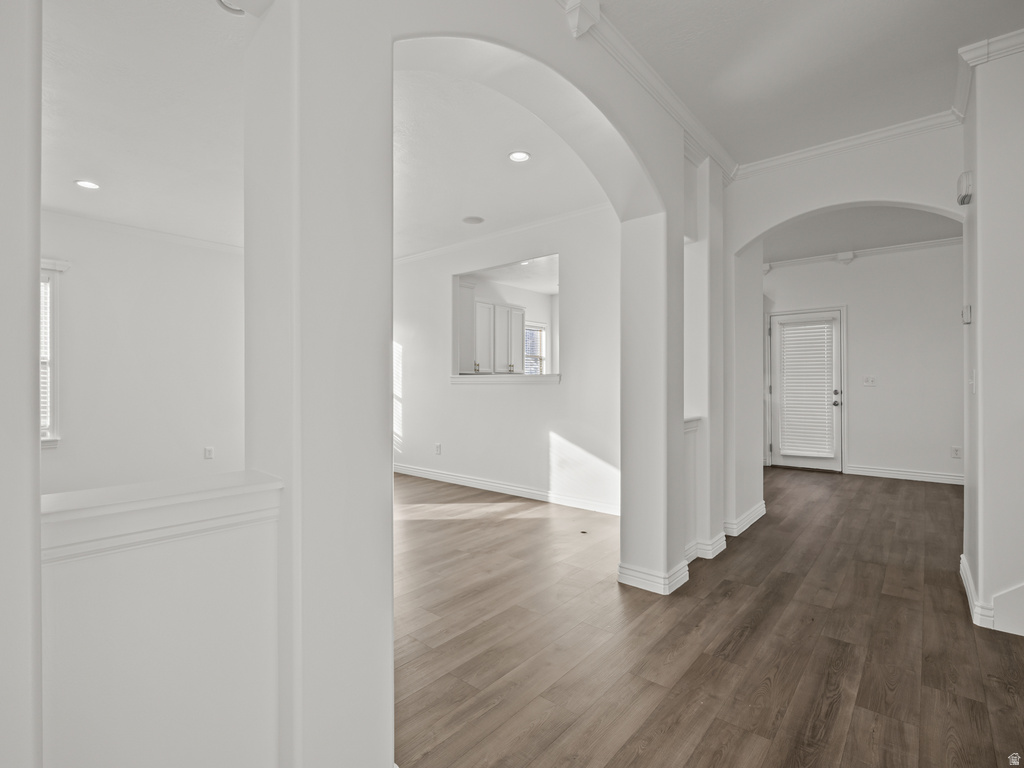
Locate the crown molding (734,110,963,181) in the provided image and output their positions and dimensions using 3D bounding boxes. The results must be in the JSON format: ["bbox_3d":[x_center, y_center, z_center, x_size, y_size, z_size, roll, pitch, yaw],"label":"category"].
[{"bbox_3d":[2.107,-1.538,3.102,1.232,0.082,0.058,0,0,41],"label":"crown molding"}]

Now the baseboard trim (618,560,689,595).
[{"bbox_3d":[0.812,1.071,2.712,0.290,0.118,0.305,0,0,41],"label":"baseboard trim"}]

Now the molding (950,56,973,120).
[{"bbox_3d":[2.350,-1.538,2.471,0.058,0.082,0.695,0,0,41],"label":"molding"}]

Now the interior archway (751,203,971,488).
[{"bbox_3d":[2.171,-0.010,3.173,1.240,2.277,0.130,0,0,41],"label":"interior archway"}]

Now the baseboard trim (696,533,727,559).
[{"bbox_3d":[1.350,1.071,3.182,0.091,0.118,0.290,0,0,41],"label":"baseboard trim"}]

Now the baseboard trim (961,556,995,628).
[{"bbox_3d":[2.440,1.068,2.493,0.076,0.118,0.786,0,0,41],"label":"baseboard trim"}]

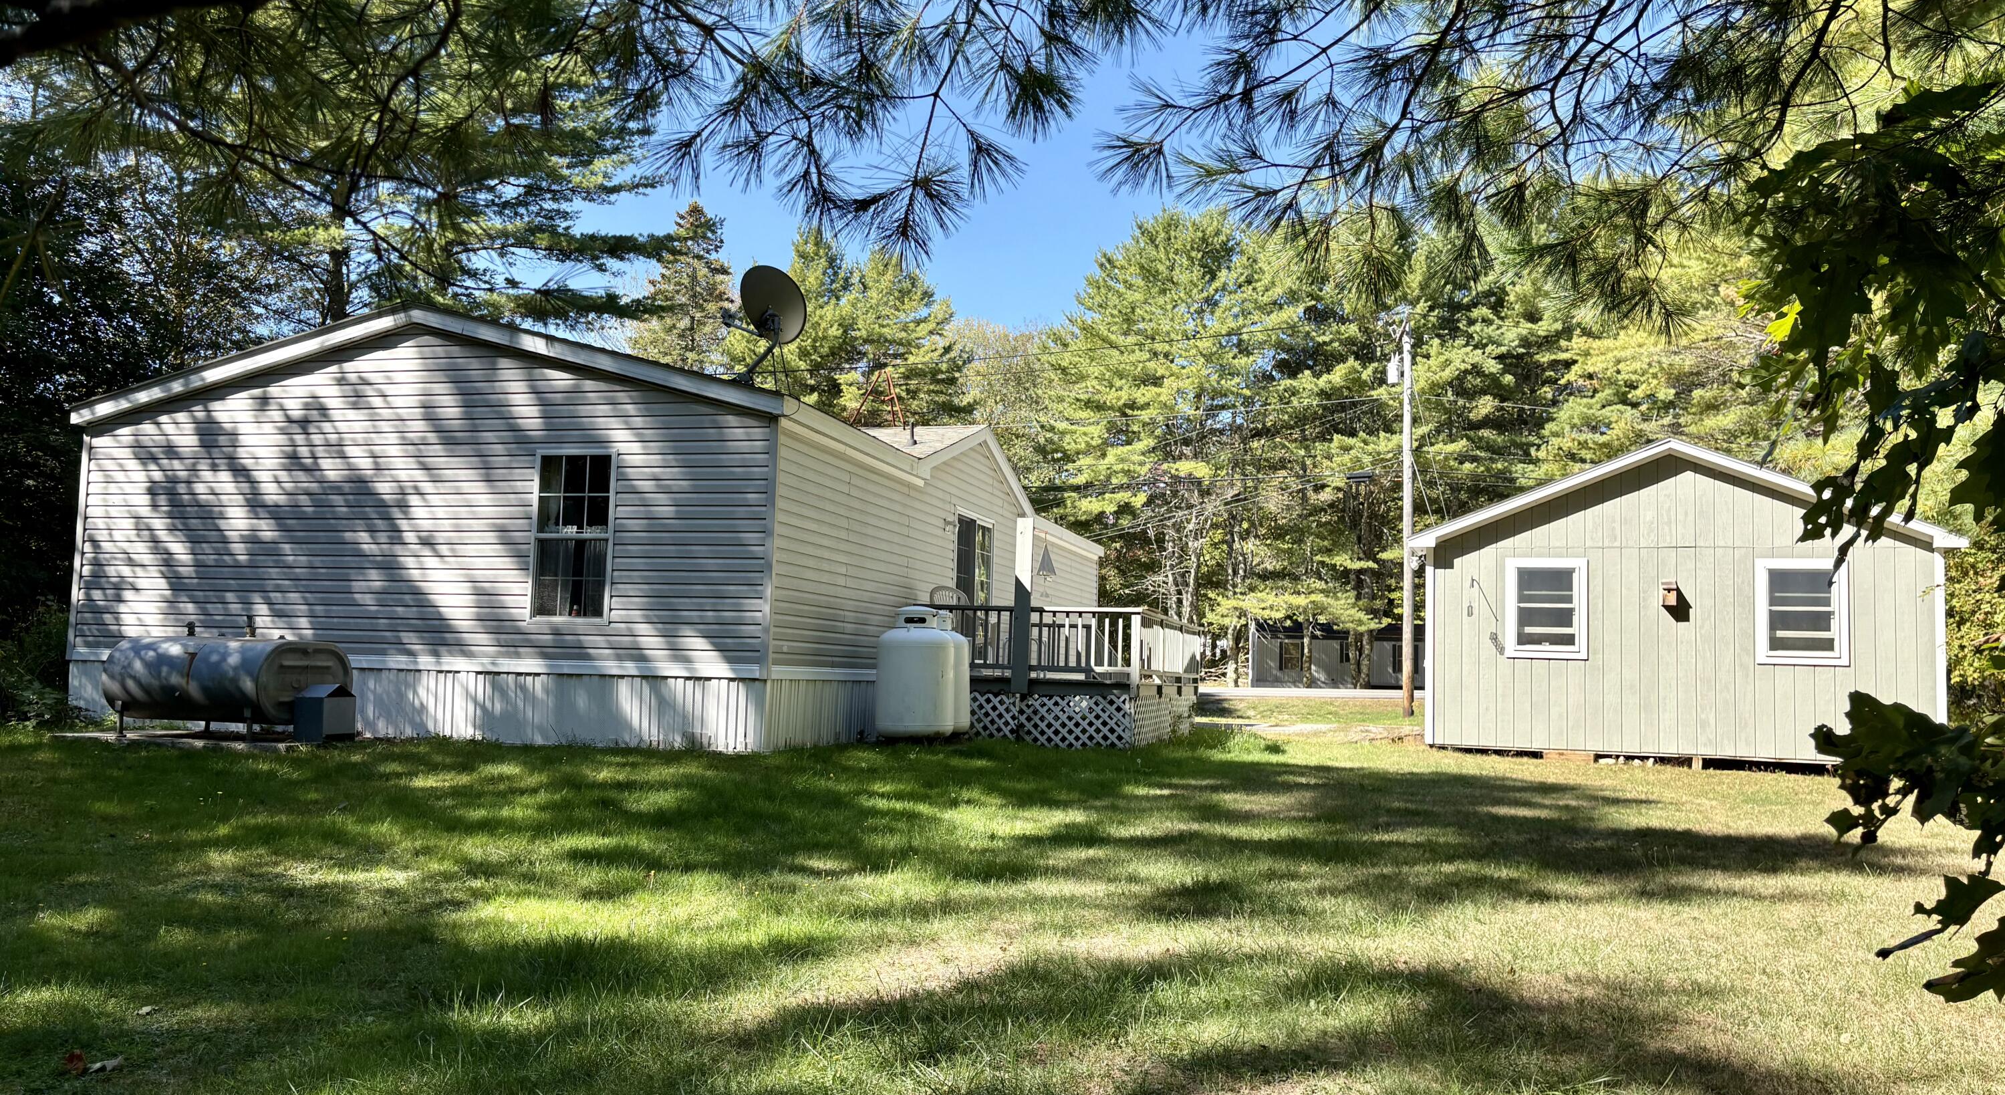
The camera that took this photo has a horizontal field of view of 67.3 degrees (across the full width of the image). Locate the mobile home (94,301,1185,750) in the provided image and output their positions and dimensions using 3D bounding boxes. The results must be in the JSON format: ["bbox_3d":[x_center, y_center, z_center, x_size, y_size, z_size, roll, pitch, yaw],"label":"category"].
[{"bbox_3d":[-3.674,0.434,21.422,7.497,3.990,15.679,0,-5,14],"label":"mobile home"}]

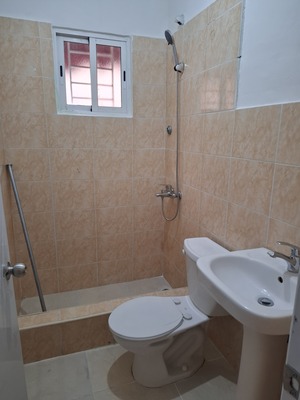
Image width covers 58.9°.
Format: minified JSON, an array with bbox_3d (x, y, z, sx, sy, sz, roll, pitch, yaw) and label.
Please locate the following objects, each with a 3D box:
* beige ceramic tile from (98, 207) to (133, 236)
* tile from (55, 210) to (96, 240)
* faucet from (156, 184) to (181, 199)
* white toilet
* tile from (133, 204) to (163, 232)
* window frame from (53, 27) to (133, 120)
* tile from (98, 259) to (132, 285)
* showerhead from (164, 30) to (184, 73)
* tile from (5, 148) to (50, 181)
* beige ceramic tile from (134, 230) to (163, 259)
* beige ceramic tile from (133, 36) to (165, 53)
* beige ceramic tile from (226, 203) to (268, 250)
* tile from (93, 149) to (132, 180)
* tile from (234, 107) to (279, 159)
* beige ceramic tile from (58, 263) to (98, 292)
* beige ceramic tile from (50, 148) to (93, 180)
[{"bbox_3d":[-0.307,0.178,2.325,0.330,0.250,0.012,-4,14,-19],"label":"beige ceramic tile"},{"bbox_3d":[-0.617,0.206,2.206,0.329,0.248,0.010,-4,14,-19],"label":"tile"},{"bbox_3d":[0.131,-0.073,2.138,0.180,0.120,0.205,-4,15,-19],"label":"faucet"},{"bbox_3d":[0.094,0.683,1.569,0.668,0.770,0.375,-4,14,-19],"label":"white toilet"},{"bbox_3d":[-0.019,0.164,2.416,0.283,0.248,0.010,-4,14,-19],"label":"tile"},{"bbox_3d":[-0.419,-0.948,2.036,0.590,0.600,0.080,-4,14,-19],"label":"window frame"},{"bbox_3d":[-0.314,0.660,2.429,0.329,0.236,0.010,-4,14,-19],"label":"tile"},{"bbox_3d":[0.162,-1.035,1.853,0.075,0.260,0.080,-24,20,-13],"label":"showerhead"},{"bbox_3d":[-0.908,-0.257,2.000,0.305,0.250,0.010,-4,15,-19],"label":"tile"},{"bbox_3d":[-0.018,0.406,2.479,0.285,0.250,0.012,-4,14,-19],"label":"beige ceramic tile"},{"bbox_3d":[0.004,-1.220,2.089,0.297,0.100,0.010,-4,15,-19],"label":"beige ceramic tile"},{"bbox_3d":[0.496,0.165,1.395,0.010,0.248,0.319,-4,14,-19],"label":"beige ceramic tile"},{"bbox_3d":[-0.300,-0.300,2.212,0.330,0.250,0.012,-4,14,-19],"label":"tile"},{"bbox_3d":[0.505,-0.323,1.304,0.012,0.250,0.330,-4,14,-19],"label":"tile"},{"bbox_3d":[-0.624,0.684,2.341,0.327,0.233,0.010,-4,15,-19],"label":"beige ceramic tile"},{"bbox_3d":[-0.610,-0.276,2.090,0.329,0.248,0.010,-4,14,-19],"label":"beige ceramic tile"}]

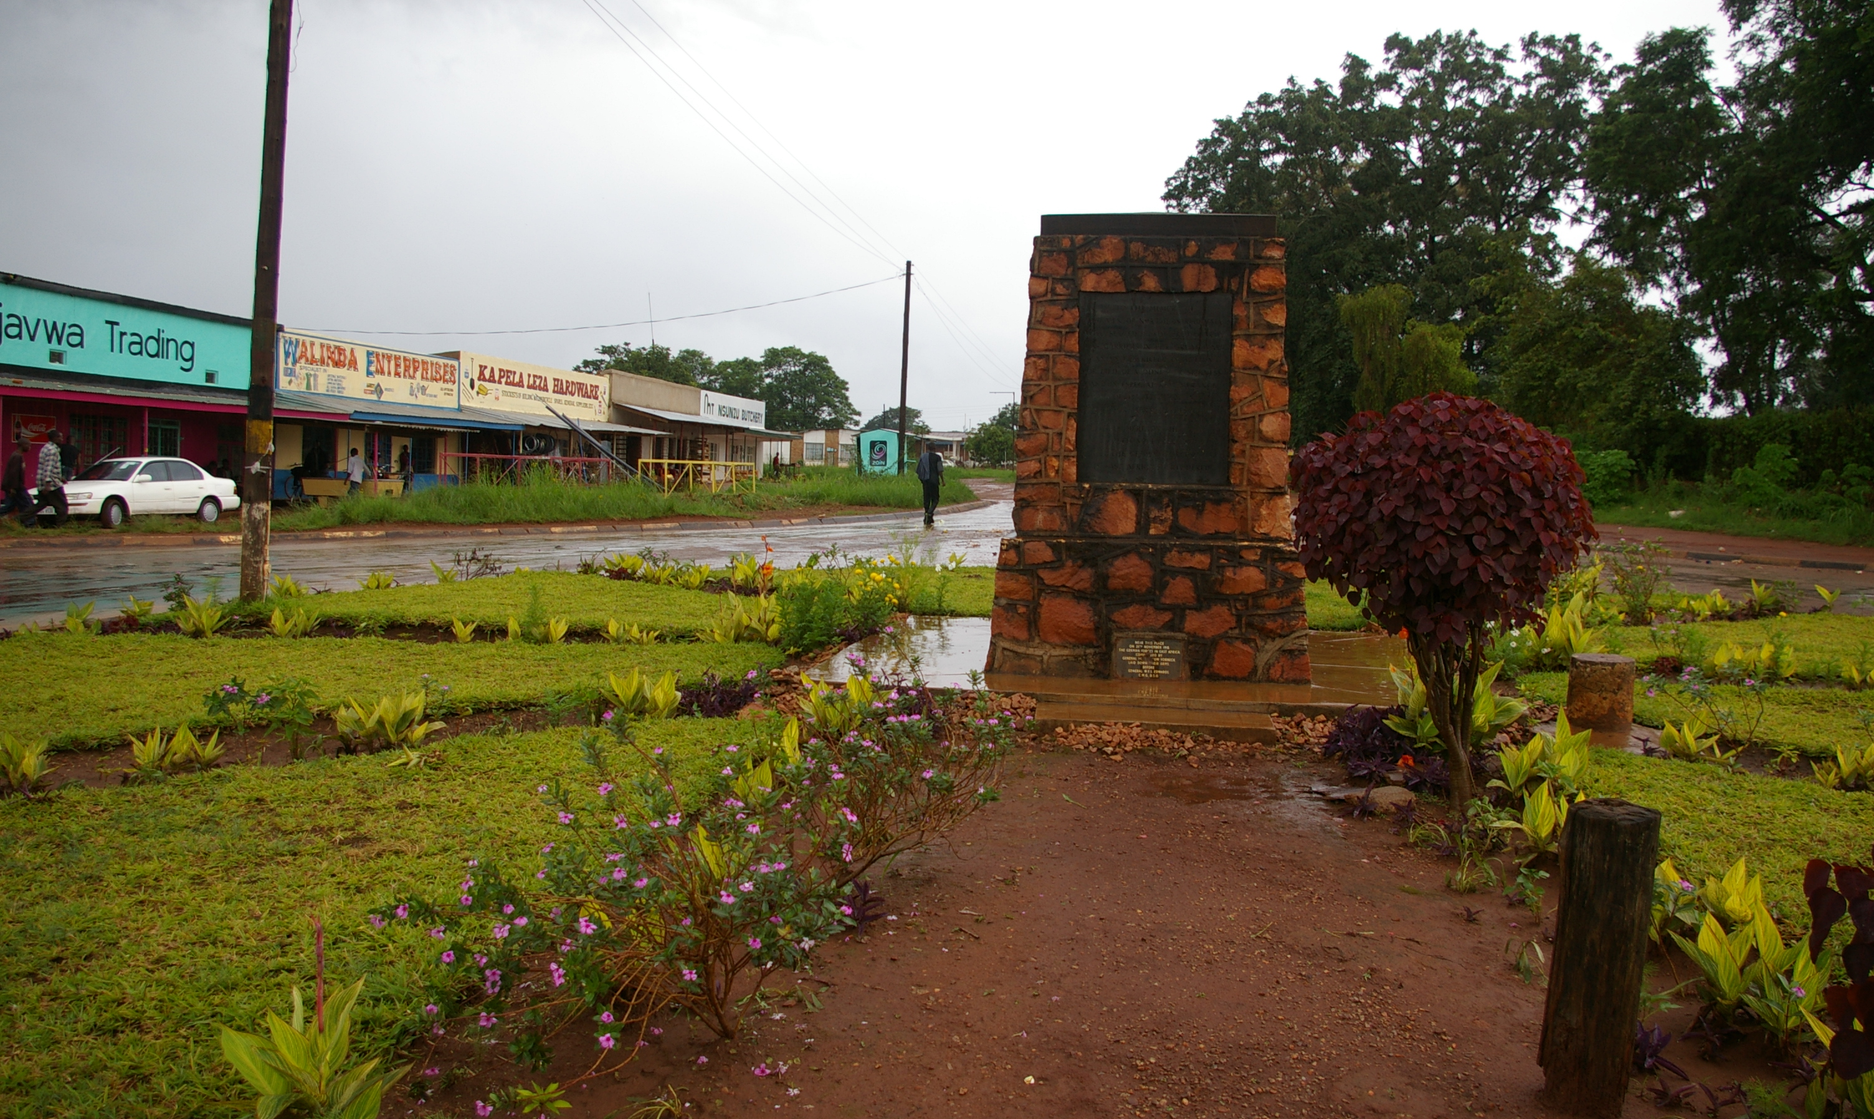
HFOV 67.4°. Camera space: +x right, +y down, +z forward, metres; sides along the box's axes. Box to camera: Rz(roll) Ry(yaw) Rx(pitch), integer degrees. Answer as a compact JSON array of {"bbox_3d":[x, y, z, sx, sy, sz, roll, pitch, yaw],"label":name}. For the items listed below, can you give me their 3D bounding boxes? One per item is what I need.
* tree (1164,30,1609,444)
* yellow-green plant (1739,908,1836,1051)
[{"bbox_3d":[15.189,-10.119,47.529,15.214,15.963,13.693,2,4,17],"label":"tree"},{"bbox_3d":[2.179,1.065,3.597,0.252,0.338,0.227,3,4,32],"label":"yellow-green plant"}]

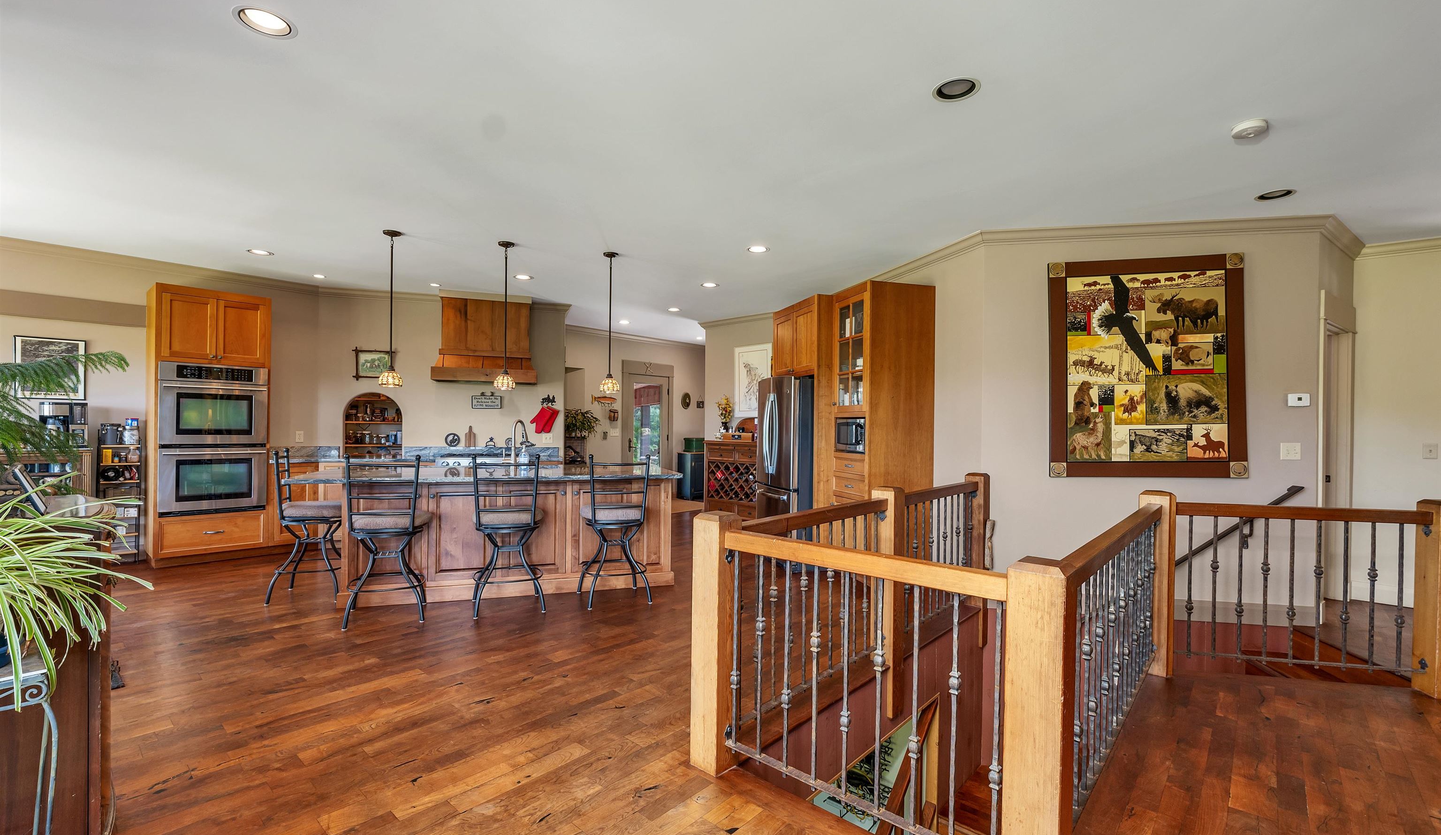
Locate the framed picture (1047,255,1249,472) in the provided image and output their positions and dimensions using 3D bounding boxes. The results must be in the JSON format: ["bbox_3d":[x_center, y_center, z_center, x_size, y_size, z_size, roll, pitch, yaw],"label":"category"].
[{"bbox_3d":[3.210,-0.376,4.230,1.360,1.660,0.050,0,-2,7],"label":"framed picture"}]

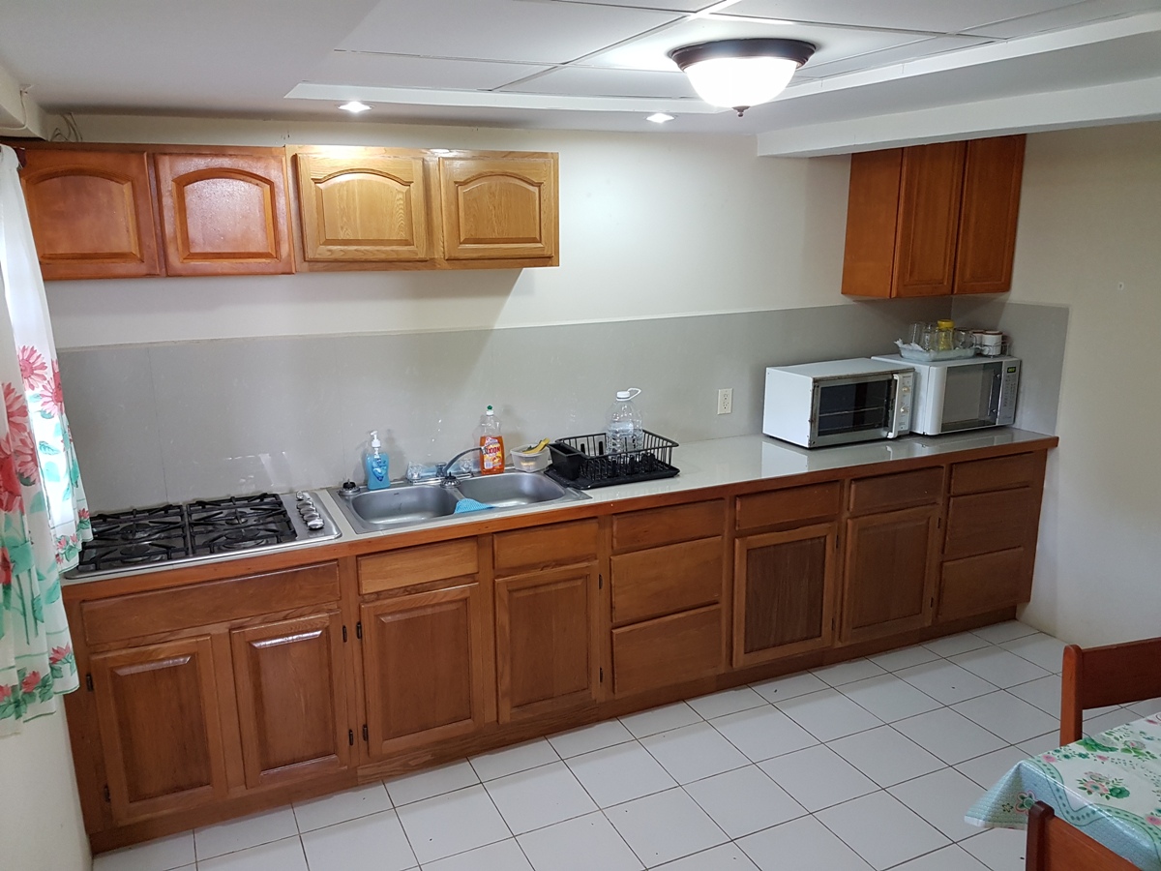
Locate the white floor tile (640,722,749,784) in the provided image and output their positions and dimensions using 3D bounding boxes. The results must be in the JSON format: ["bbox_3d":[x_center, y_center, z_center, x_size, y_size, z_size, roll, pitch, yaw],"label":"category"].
[{"bbox_3d":[0.413,1.142,3.139,0.300,0.010,0.300,-6,14,-24],"label":"white floor tile"}]

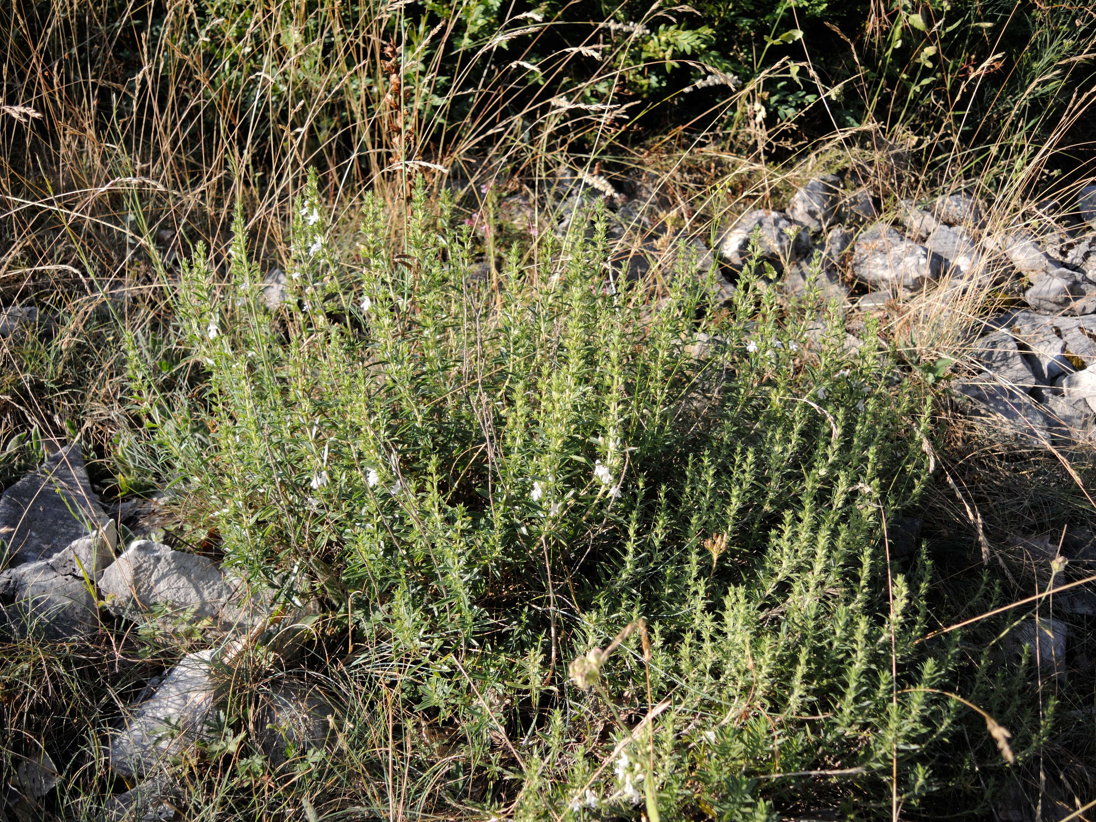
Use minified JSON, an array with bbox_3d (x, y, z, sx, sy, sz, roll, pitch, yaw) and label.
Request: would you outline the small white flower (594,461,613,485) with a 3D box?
[{"bbox_3d":[0.051,0.057,0.820,0.017,0.021,0.015,9,25,19],"label":"small white flower"}]

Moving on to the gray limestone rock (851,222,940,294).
[{"bbox_3d":[0.695,-0.303,1.770,0.175,0.120,0.145,9,26,20],"label":"gray limestone rock"}]

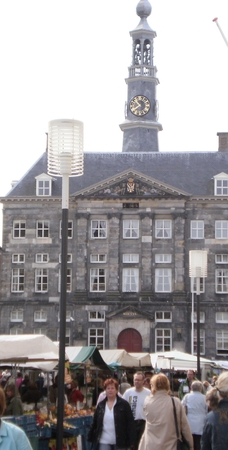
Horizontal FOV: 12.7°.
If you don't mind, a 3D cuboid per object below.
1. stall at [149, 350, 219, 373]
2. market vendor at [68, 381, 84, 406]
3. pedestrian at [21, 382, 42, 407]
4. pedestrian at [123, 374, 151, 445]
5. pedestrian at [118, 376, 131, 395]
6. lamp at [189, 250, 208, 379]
[{"bbox_3d":[2.849,6.589,42.497,3.000,2.720,2.700,1,-8,-6],"label":"stall"},{"bbox_3d":[-0.832,4.296,23.120,0.400,1.570,0.460,4,-9,-24],"label":"market vendor"},{"bbox_3d":[-2.089,4.743,26.085,0.550,1.530,0.420,3,-9,-17],"label":"pedestrian"},{"bbox_3d":[0.346,3.096,15.515,0.520,1.750,0.360,-1,-8,8],"label":"pedestrian"},{"bbox_3d":[0.193,3.460,17.483,0.460,1.600,0.340,0,-8,0],"label":"pedestrian"},{"bbox_3d":[2.867,3.784,34.418,0.620,5.920,0.620,0,-8,0],"label":"lamp"}]

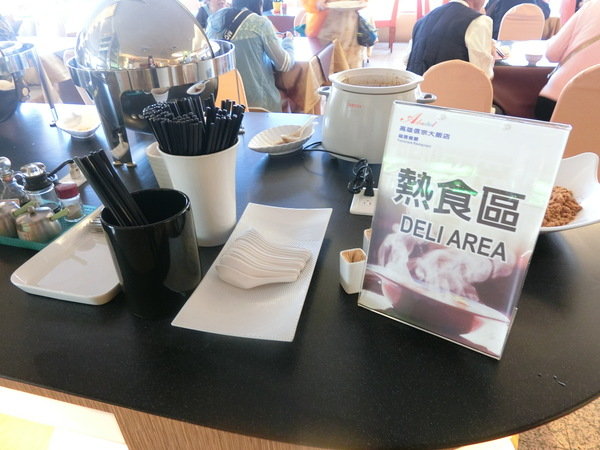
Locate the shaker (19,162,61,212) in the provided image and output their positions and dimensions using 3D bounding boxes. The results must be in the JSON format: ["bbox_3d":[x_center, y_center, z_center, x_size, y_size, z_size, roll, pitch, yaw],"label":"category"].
[{"bbox_3d":[-0.572,-0.081,0.961,0.058,0.096,0.058,-3,31,0],"label":"shaker"}]

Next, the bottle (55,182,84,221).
[{"bbox_3d":[-0.489,-0.048,0.924,0.042,0.073,0.042,-3,31,0],"label":"bottle"}]

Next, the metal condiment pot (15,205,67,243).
[{"bbox_3d":[-0.536,-0.011,0.884,0.084,0.055,0.080,-3,31,0],"label":"metal condiment pot"}]

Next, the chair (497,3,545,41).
[{"bbox_3d":[2.222,-1.885,4.658,0.450,0.930,0.550,5,32,12],"label":"chair"}]

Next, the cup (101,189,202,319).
[{"bbox_3d":[-0.218,0.044,0.662,0.121,0.162,0.121,-2,31,0],"label":"cup"}]

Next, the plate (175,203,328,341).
[{"bbox_3d":[-0.058,0.065,0.764,0.179,0.026,0.369,5,32,12],"label":"plate"}]

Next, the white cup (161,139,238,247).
[{"bbox_3d":[-0.178,-0.066,0.819,0.141,0.190,0.141,-2,31,0],"label":"white cup"}]

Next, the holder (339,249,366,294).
[{"bbox_3d":[0.086,0.074,0.696,0.035,0.061,0.035,-10,32,-14],"label":"holder"}]

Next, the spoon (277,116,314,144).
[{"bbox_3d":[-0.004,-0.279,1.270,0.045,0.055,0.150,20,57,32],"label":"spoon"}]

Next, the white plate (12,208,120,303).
[{"bbox_3d":[-0.359,0.036,0.818,0.195,0.023,0.310,6,31,12],"label":"white plate"}]

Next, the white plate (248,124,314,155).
[{"bbox_3d":[-0.053,-0.236,1.245,0.225,0.045,0.148,-22,36,-31],"label":"white plate"}]

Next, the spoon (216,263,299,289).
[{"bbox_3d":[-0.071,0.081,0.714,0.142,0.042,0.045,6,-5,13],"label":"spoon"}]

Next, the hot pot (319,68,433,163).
[{"bbox_3d":[0.209,-0.317,1.224,0.333,0.193,0.286,9,32,17],"label":"hot pot"}]

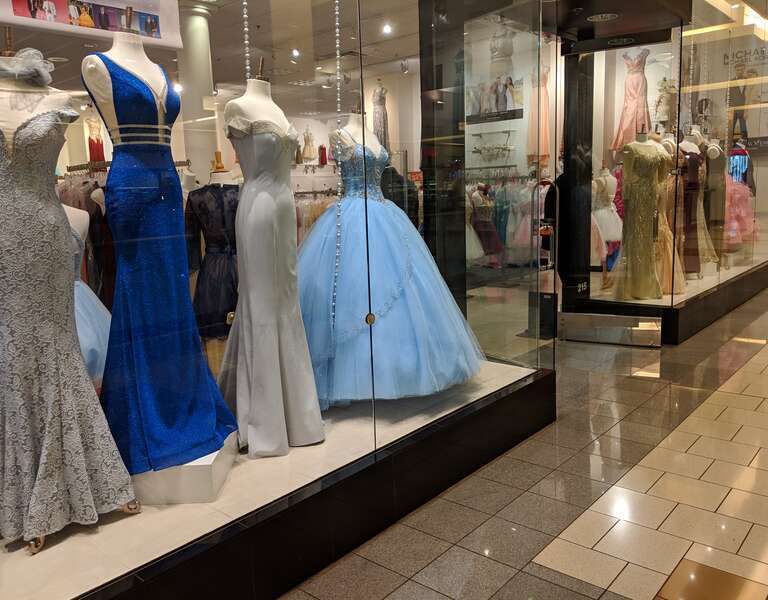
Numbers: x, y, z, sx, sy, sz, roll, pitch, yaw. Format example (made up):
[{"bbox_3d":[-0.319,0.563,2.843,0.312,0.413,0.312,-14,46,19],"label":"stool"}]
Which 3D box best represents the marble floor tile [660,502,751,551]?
[{"bbox_3d":[1.377,0.979,2.670,0.302,0.014,0.302,6,12,41],"label":"marble floor tile"}]

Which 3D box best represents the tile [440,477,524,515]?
[{"bbox_3d":[0.488,0.953,3.045,0.305,0.012,0.305,6,12,41],"label":"tile"}]

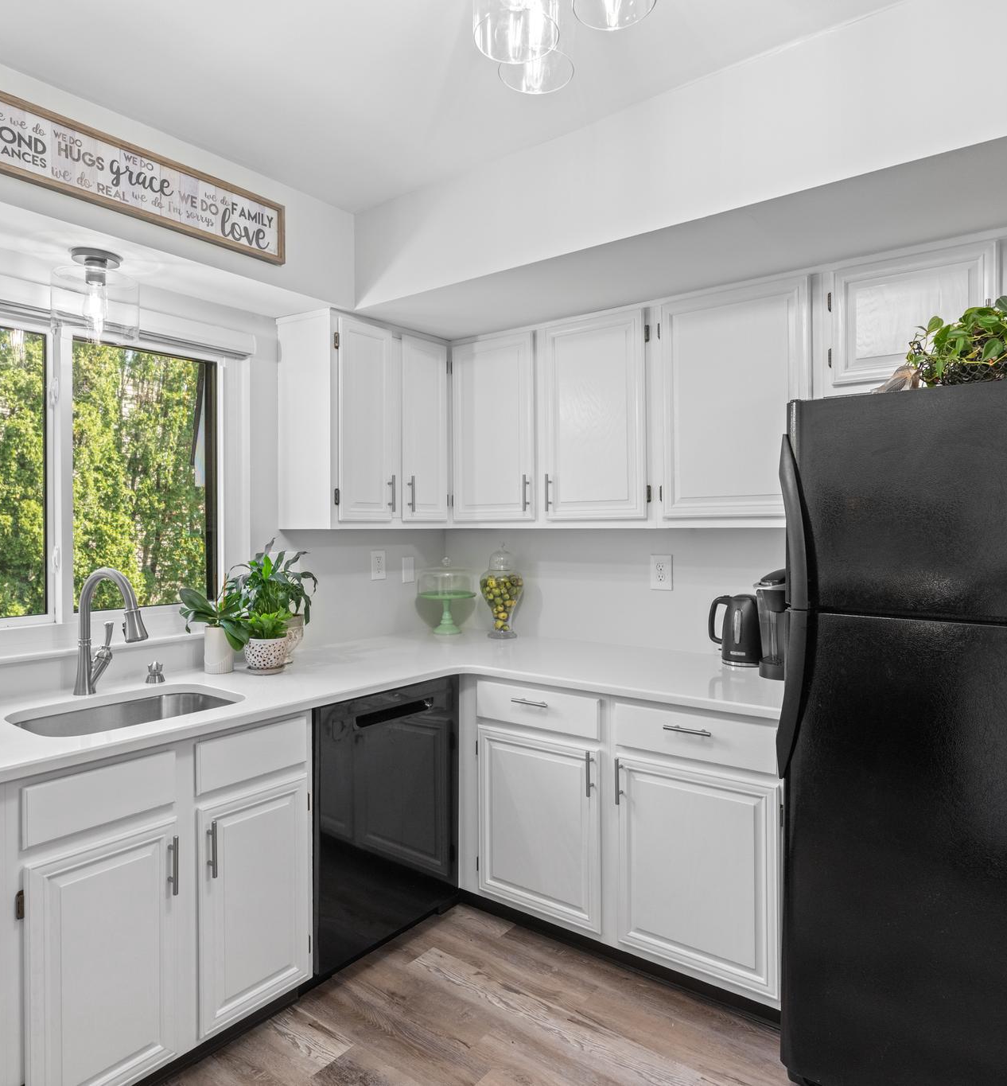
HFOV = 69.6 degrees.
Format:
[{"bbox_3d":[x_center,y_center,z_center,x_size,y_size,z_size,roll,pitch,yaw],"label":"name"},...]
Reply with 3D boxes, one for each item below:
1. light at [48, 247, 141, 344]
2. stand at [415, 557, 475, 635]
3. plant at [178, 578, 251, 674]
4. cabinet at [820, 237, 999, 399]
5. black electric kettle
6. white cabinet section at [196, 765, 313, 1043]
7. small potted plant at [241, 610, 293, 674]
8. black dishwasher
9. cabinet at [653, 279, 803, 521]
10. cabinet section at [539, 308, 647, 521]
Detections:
[{"bbox_3d":[-1.144,-0.698,2.043,0.220,0.230,0.220,1,1,37],"label":"light"},{"bbox_3d":[-0.249,0.243,3.242,0.260,0.345,0.260,0,1,0],"label":"stand"},{"bbox_3d":[-0.937,0.272,2.361,0.200,0.310,0.200,0,1,37],"label":"plant"},{"bbox_3d":[1.172,-0.600,2.079,0.440,0.367,0.325,0,1,37],"label":"cabinet"},{"bbox_3d":[0.815,0.295,2.484,0.225,0.238,0.160,1,1,37],"label":"black electric kettle"},{"bbox_3d":[-0.826,0.908,2.006,0.500,0.570,0.330,1,1,37],"label":"white cabinet section"},{"bbox_3d":[-0.773,0.320,2.354,0.155,0.200,0.160,0,1,0],"label":"small potted plant"},{"bbox_3d":[-0.583,0.876,2.454,0.605,0.830,0.605,0,1,37],"label":"black dishwasher"},{"bbox_3d":[0.800,-0.436,2.394,0.500,0.740,0.320,1,1,37],"label":"cabinet"},{"bbox_3d":[0.404,-0.432,2.648,0.405,0.700,0.300,1,1,37],"label":"cabinet section"}]

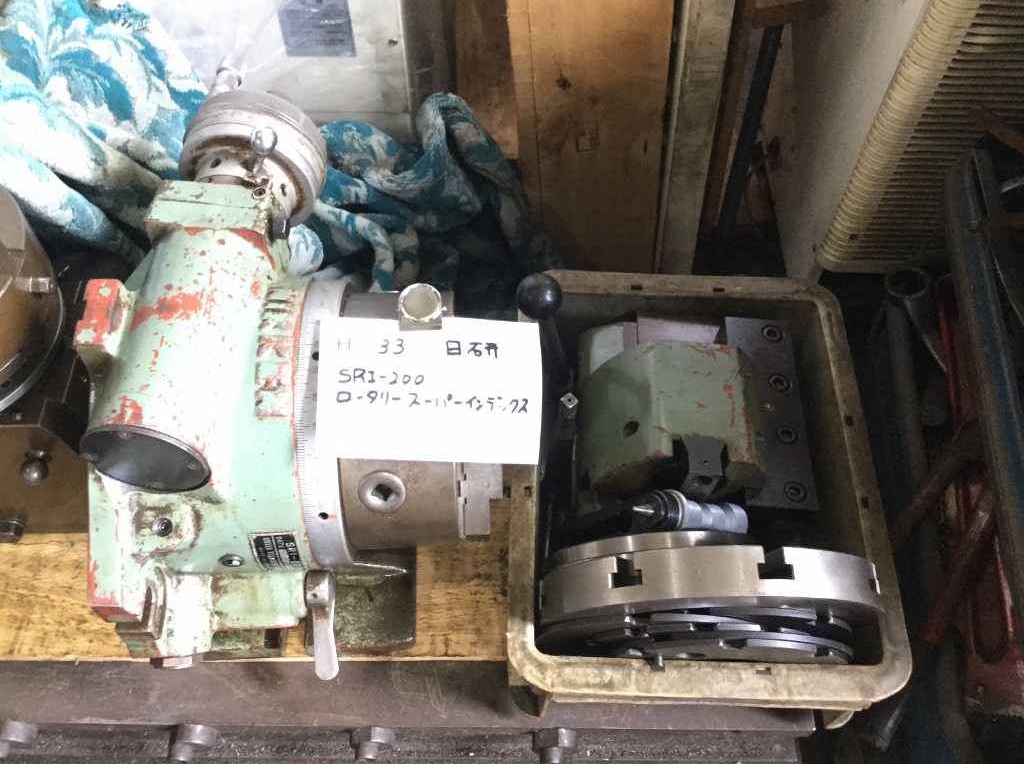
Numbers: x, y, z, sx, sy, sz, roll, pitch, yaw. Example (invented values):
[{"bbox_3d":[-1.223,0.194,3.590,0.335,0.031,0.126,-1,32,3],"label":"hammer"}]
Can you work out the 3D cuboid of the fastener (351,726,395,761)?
[{"bbox_3d":[-0.112,0.293,0.744,0.033,0.032,0.031,-2,57,-2],"label":"fastener"}]

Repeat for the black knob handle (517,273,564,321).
[{"bbox_3d":[0.022,-0.068,0.725,0.036,0.036,0.036,2,57,1],"label":"black knob handle"}]

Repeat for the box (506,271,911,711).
[{"bbox_3d":[0.142,0.096,0.774,0.281,0.125,0.370,2,57,1],"label":"box"}]

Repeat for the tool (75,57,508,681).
[{"bbox_3d":[-0.177,-0.016,0.743,0.326,0.295,0.435,-2,57,-2],"label":"tool"}]

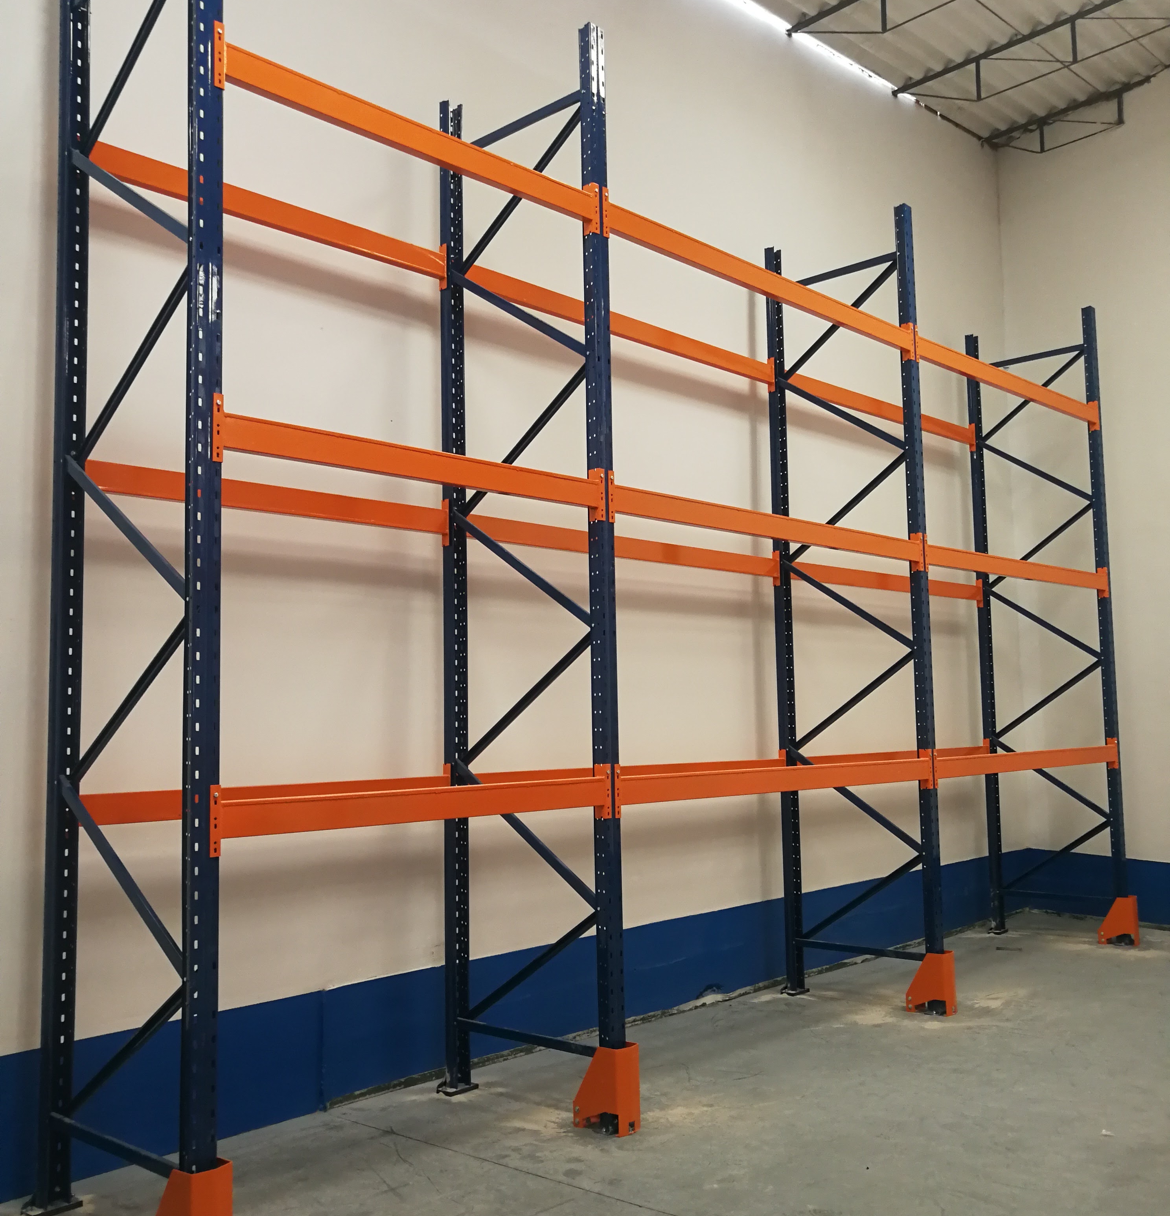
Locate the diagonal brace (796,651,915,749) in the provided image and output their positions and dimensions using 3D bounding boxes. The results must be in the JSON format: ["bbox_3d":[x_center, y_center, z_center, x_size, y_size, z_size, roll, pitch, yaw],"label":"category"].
[{"bbox_3d":[1.653,0.574,7.496,0.033,0.044,1.138,5,-41,-45],"label":"diagonal brace"}]

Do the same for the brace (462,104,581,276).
[{"bbox_3d":[-0.295,-2.005,5.838,0.035,0.047,1.158,6,-41,-46],"label":"brace"}]

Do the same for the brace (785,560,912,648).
[{"bbox_3d":[1.618,-0.025,7.531,0.033,0.044,1.138,5,25,-45],"label":"brace"}]

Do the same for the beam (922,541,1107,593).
[{"bbox_3d":[2.991,-0.256,8.295,0.052,0.121,2.685,-6,-7,44],"label":"beam"}]

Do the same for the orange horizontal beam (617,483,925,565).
[{"bbox_3d":[1.045,-0.409,6.331,0.052,0.121,2.663,-6,-8,44],"label":"orange horizontal beam"}]

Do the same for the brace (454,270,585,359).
[{"bbox_3d":[-0.315,-1.383,5.697,0.033,0.044,1.138,5,25,-46],"label":"brace"}]

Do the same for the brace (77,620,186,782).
[{"bbox_3d":[-1.567,0.308,4.223,0.033,0.044,1.138,5,-41,-47],"label":"brace"}]

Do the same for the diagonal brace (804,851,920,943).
[{"bbox_3d":[1.676,1.768,7.379,0.033,0.044,1.138,5,-41,-45],"label":"diagonal brace"}]

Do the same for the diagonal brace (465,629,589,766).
[{"bbox_3d":[-0.251,0.414,5.619,0.035,0.047,1.164,6,-42,-46],"label":"diagonal brace"}]

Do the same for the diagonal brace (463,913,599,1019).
[{"bbox_3d":[-0.234,1.604,5.429,0.033,0.044,1.138,5,-41,-46],"label":"diagonal brace"}]

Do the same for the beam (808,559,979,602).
[{"bbox_3d":[2.278,-0.181,8.989,0.052,0.121,2.688,-6,-7,44],"label":"beam"}]

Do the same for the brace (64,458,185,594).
[{"bbox_3d":[-1.606,-0.291,4.252,0.033,0.044,1.138,5,25,-47],"label":"brace"}]

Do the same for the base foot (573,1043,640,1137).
[{"bbox_3d":[0.089,1.985,5.065,0.251,0.346,0.136,-6,-8,44],"label":"base foot"}]

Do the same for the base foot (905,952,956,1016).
[{"bbox_3d":[2.023,2.174,7.086,0.231,0.353,0.130,-6,-7,44],"label":"base foot"}]

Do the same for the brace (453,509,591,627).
[{"bbox_3d":[-0.291,-0.195,5.644,0.035,0.047,1.163,4,26,-46],"label":"brace"}]

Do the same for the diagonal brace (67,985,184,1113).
[{"bbox_3d":[-1.549,1.502,4.101,0.033,0.044,1.138,5,-41,-47],"label":"diagonal brace"}]

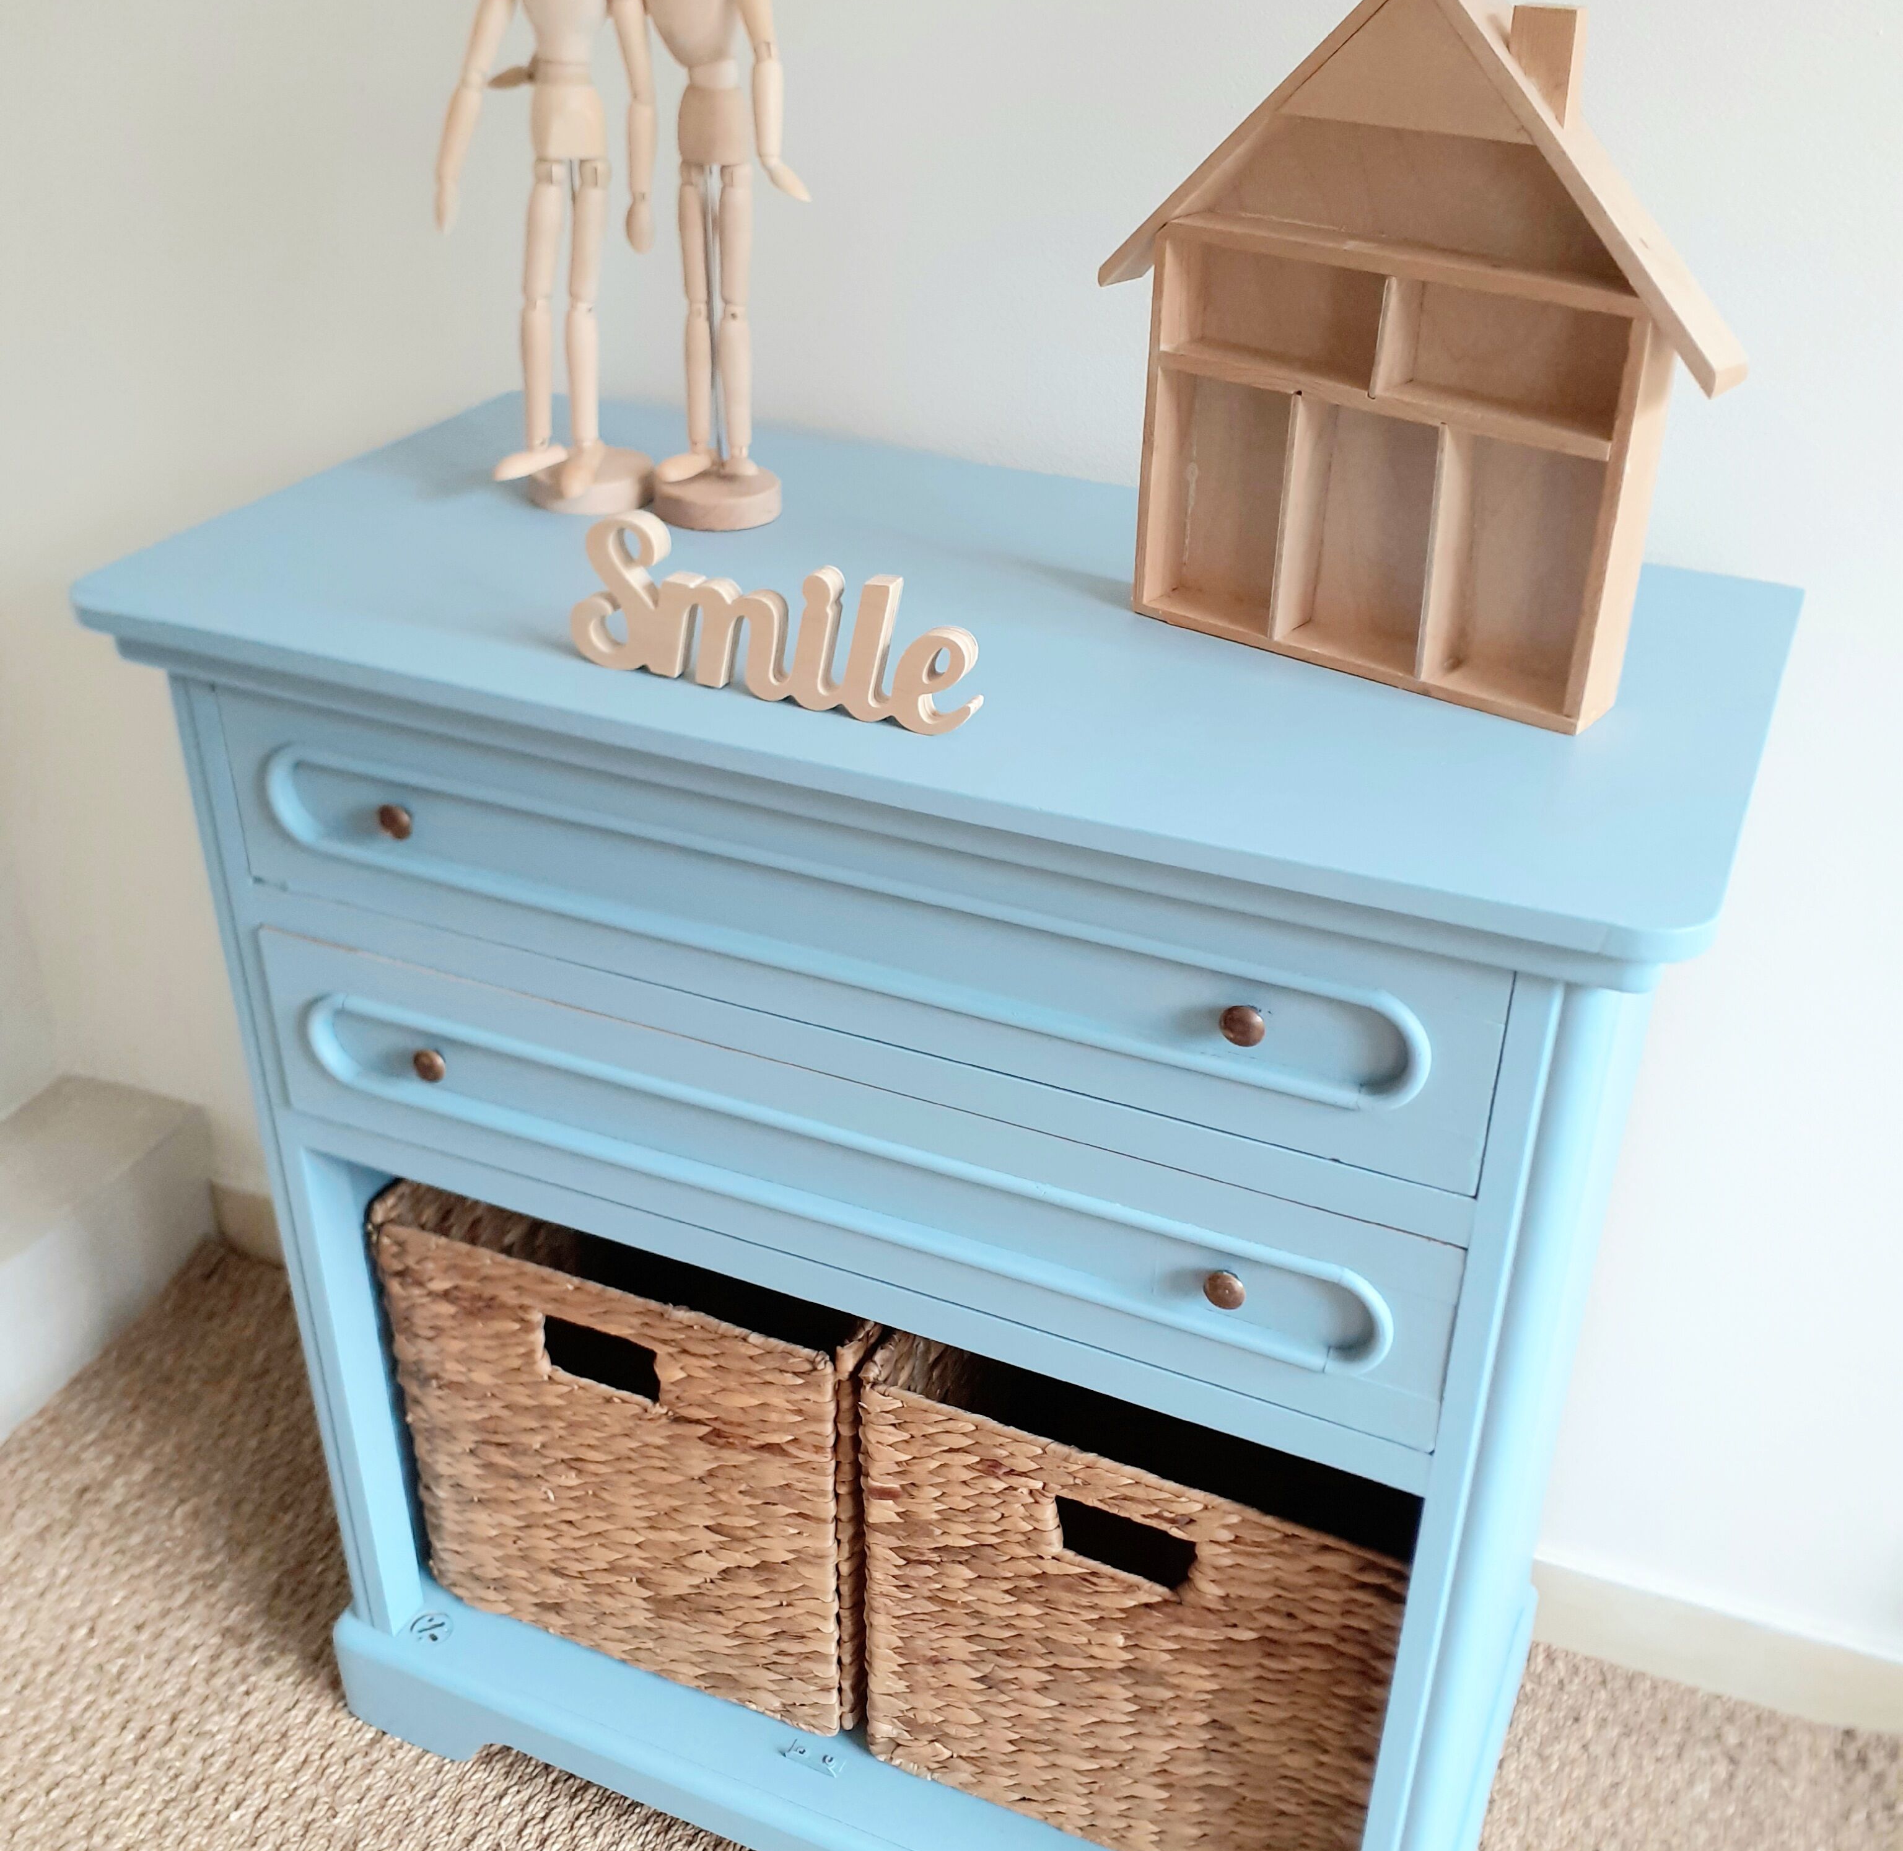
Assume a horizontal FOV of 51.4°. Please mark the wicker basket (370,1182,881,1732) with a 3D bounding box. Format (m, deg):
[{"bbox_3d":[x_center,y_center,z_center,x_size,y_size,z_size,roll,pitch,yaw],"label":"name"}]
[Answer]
[{"bbox_3d":[-0.146,0.289,1.359,0.321,0.319,0.298,13,32,21],"label":"wicker basket"}]

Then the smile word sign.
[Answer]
[{"bbox_3d":[-0.079,-0.133,0.848,0.196,0.074,0.014,13,32,21],"label":"smile word sign"}]

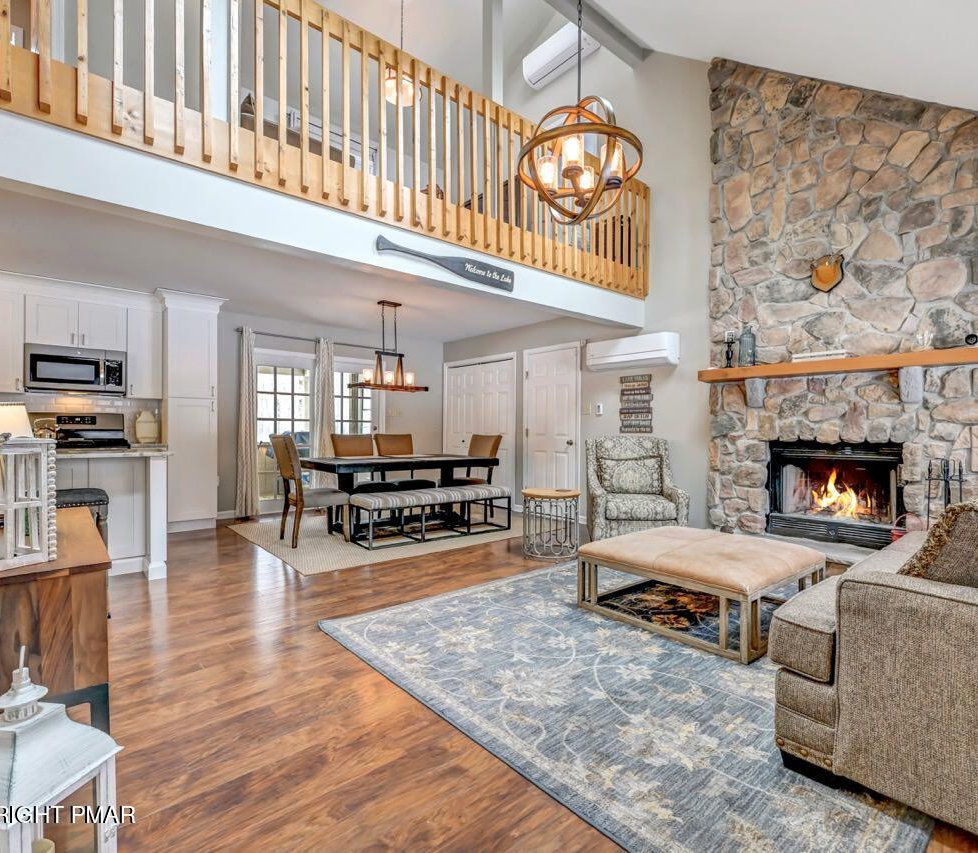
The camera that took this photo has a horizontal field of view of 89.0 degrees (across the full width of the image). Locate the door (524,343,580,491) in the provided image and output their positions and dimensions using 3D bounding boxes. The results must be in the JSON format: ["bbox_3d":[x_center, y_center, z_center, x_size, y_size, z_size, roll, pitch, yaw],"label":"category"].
[{"bbox_3d":[0.775,0.090,6.153,0.070,2.080,0.870,0,0,-41],"label":"door"}]

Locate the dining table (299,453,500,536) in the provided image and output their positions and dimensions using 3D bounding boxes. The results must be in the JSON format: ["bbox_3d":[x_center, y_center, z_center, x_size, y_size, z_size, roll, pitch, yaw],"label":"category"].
[{"bbox_3d":[-0.979,0.739,5.503,1.850,0.760,1.040,0,-1,-35],"label":"dining table"}]

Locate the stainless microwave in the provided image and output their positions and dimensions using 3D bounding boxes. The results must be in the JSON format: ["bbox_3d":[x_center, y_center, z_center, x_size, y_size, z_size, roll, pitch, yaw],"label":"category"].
[{"bbox_3d":[-4.075,-0.540,4.936,0.757,0.420,0.400,0,-1,-41],"label":"stainless microwave"}]

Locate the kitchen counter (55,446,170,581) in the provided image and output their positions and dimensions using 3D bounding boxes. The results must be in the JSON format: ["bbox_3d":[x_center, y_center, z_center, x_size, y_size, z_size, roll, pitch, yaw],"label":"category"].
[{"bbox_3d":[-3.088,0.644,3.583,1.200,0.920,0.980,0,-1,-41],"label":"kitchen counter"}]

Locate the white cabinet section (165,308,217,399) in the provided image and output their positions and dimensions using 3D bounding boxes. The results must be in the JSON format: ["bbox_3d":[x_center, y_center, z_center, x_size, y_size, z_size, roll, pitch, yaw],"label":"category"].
[{"bbox_3d":[-3.314,-0.758,5.505,0.455,0.930,0.620,0,-1,-39],"label":"white cabinet section"}]

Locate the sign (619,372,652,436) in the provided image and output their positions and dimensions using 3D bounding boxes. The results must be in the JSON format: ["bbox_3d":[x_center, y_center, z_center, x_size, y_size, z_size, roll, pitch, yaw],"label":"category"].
[{"bbox_3d":[1.525,-0.238,5.189,0.030,0.610,0.385,0,-1,-41],"label":"sign"}]

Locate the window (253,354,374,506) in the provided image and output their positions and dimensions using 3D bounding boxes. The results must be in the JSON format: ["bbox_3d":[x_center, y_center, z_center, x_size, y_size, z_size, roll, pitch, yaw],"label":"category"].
[{"bbox_3d":[-2.242,0.045,6.579,1.580,1.830,0.150,0,0,-41],"label":"window"}]

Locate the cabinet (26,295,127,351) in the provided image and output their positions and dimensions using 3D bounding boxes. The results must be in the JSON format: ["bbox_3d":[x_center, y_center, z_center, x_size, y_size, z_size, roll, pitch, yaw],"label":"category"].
[{"bbox_3d":[-4.032,-0.975,4.901,0.757,0.450,0.340,0,0,-41],"label":"cabinet"}]

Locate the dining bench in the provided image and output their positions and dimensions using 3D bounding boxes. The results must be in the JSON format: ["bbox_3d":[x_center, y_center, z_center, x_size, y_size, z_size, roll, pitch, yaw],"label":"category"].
[{"bbox_3d":[-0.538,0.881,5.124,1.620,0.470,0.450,0,-1,-36],"label":"dining bench"}]

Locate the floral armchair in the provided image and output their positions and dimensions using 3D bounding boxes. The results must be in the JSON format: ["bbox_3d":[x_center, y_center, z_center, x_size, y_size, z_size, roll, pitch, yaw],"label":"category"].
[{"bbox_3d":[1.300,0.611,4.480,0.790,0.990,0.820,0,0,6],"label":"floral armchair"}]

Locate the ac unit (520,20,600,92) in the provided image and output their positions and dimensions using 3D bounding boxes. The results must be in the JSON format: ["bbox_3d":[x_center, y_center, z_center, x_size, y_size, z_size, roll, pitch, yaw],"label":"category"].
[{"bbox_3d":[0.838,-4.398,5.839,0.220,0.300,0.990,0,-1,-41],"label":"ac unit"}]

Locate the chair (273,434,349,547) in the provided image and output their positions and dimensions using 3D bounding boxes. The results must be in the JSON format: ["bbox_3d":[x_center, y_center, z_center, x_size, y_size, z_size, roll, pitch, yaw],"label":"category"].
[{"bbox_3d":[-1.746,0.600,4.882,0.620,1.040,0.485,0,0,-41],"label":"chair"}]

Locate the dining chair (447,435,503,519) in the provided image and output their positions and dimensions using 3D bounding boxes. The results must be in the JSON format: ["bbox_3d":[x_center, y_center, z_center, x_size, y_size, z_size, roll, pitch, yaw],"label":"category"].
[{"bbox_3d":[-0.211,0.615,6.212,0.590,1.020,0.480,0,-1,-36],"label":"dining chair"}]

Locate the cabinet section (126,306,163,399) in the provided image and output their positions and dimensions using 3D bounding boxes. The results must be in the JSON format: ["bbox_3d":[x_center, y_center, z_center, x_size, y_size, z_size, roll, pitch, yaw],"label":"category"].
[{"bbox_3d":[-3.714,-0.771,5.369,0.305,0.960,0.345,0,-1,-39],"label":"cabinet section"}]

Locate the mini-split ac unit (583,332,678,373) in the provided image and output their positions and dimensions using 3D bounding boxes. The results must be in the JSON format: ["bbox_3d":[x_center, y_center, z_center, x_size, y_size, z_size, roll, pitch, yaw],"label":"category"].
[{"bbox_3d":[1.442,-0.744,5.132,0.220,0.300,0.990,0,-1,-41],"label":"mini-split ac unit"}]

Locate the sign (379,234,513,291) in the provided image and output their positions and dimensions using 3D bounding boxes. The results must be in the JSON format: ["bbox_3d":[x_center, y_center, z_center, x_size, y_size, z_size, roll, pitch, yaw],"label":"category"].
[{"bbox_3d":[-0.259,-1.140,3.537,1.200,0.160,0.025,0,0,-41],"label":"sign"}]

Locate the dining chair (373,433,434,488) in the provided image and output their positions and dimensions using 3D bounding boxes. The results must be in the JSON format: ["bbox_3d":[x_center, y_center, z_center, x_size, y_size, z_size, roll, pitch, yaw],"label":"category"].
[{"bbox_3d":[-1.034,0.615,6.141,0.485,1.040,0.620,0,0,-41],"label":"dining chair"}]

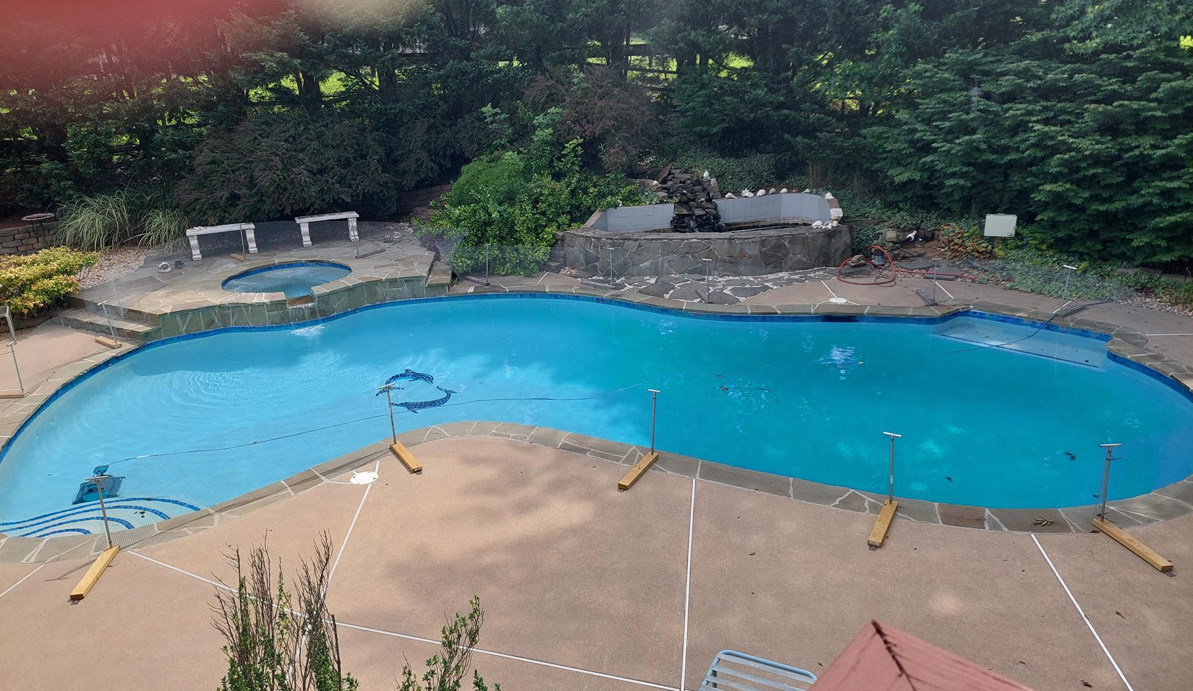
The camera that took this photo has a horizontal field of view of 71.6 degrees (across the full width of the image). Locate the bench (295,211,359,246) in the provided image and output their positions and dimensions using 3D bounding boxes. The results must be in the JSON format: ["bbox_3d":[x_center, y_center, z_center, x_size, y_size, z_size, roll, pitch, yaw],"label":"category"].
[{"bbox_3d":[-5.087,-2.216,15.753,1.112,0.499,0.352,-11,21,-21],"label":"bench"}]

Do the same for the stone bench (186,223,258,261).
[{"bbox_3d":[-6.820,-1.898,15.119,1.127,0.499,0.352,-12,21,-23],"label":"stone bench"}]

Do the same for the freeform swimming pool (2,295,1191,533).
[{"bbox_3d":[-0.146,0.992,9.838,12.517,1.500,6.640,-2,19,3],"label":"freeform swimming pool"}]

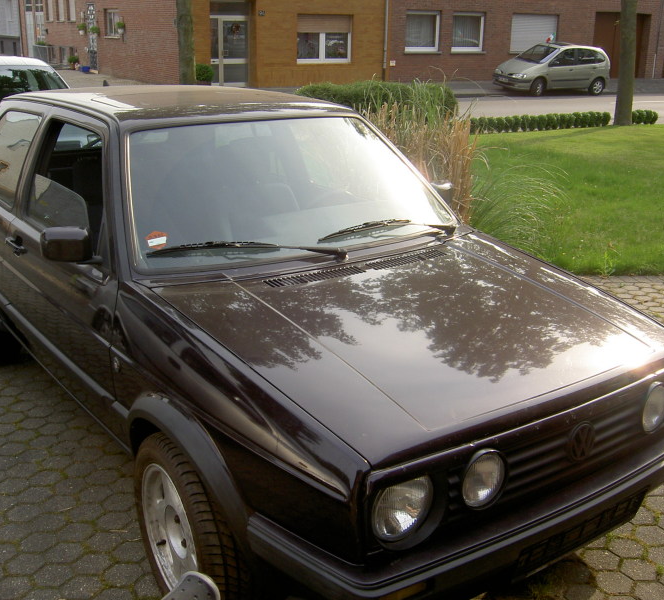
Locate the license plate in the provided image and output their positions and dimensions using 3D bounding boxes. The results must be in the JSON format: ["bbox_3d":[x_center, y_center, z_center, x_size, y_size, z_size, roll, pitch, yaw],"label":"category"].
[{"bbox_3d":[0.663,0.603,2.065,0.520,0.110,0.025,-12,31,-34],"label":"license plate"}]

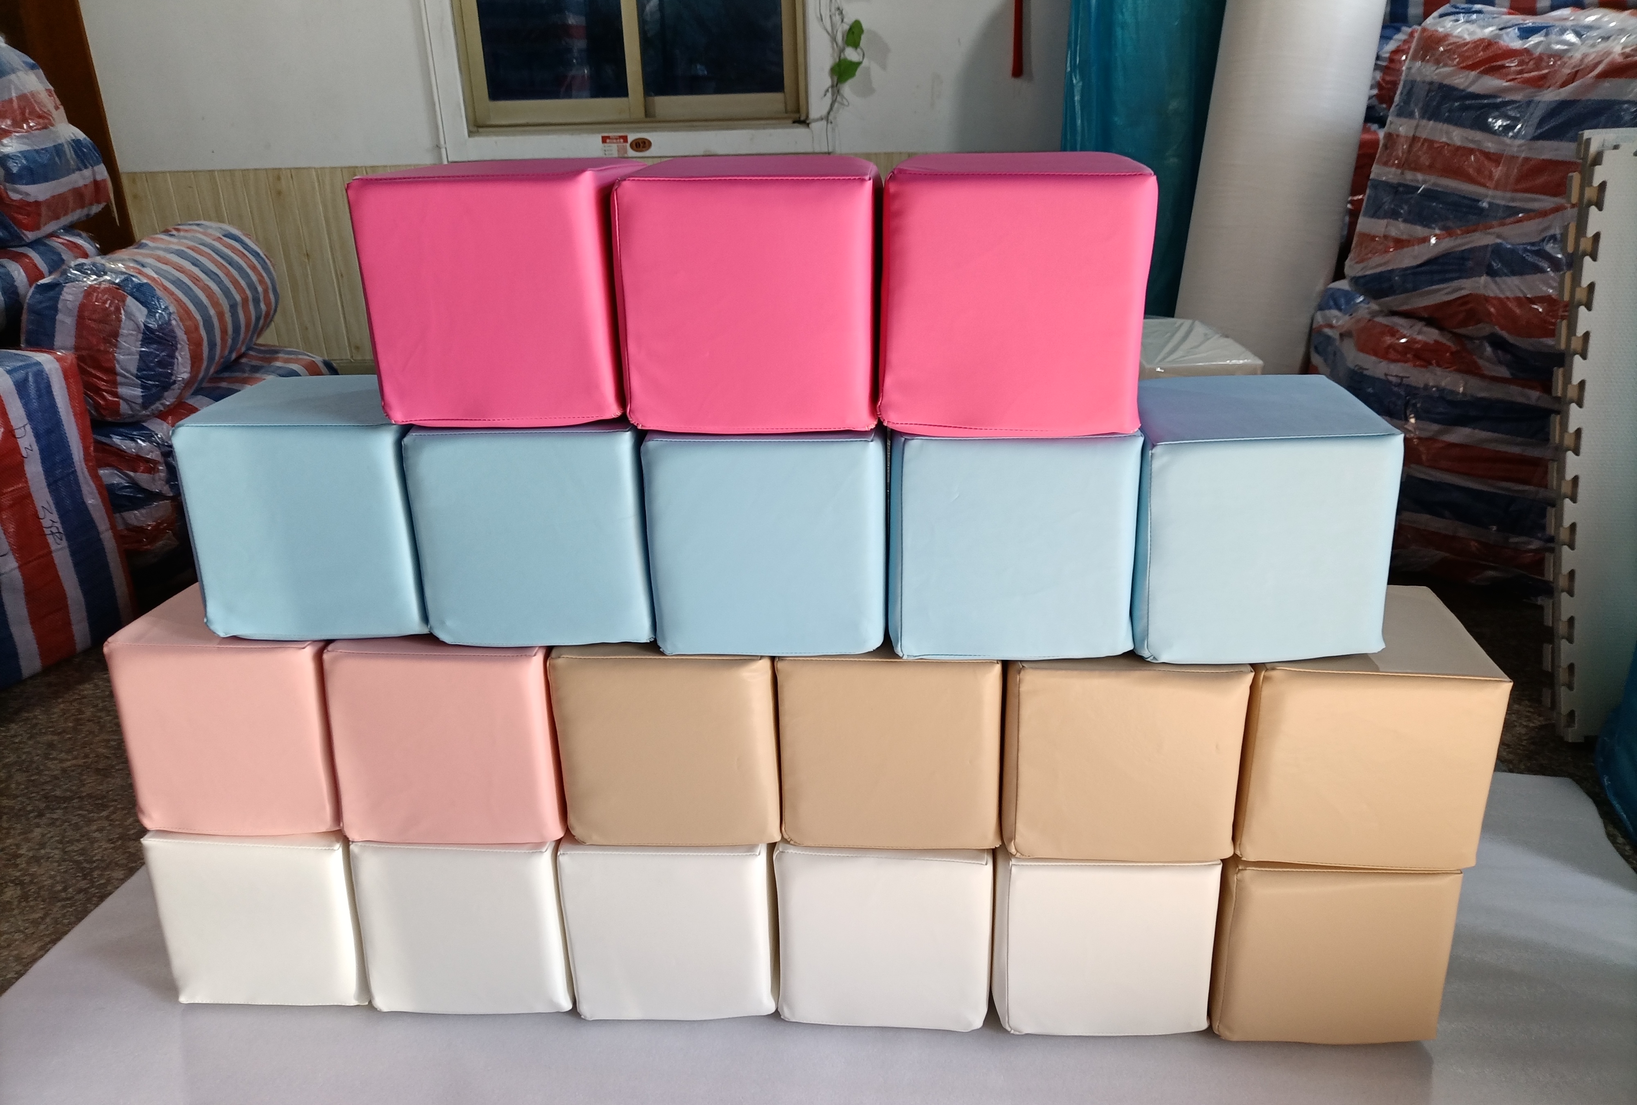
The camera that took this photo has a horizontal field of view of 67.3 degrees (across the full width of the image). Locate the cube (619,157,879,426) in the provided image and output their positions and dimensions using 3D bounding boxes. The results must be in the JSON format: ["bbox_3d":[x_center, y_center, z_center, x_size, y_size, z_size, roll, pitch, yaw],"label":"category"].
[{"bbox_3d":[-0.062,-0.293,1.354,0.253,0.251,0.253,0,23,3],"label":"cube"}]

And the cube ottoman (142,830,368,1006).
[{"bbox_3d":[-0.689,0.414,1.641,0.253,0.251,0.253,0,23,3],"label":"cube ottoman"}]

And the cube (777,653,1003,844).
[{"bbox_3d":[0.086,0.183,1.509,0.253,0.251,0.253,0,23,2],"label":"cube"}]

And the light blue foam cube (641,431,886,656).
[{"bbox_3d":[-0.050,-0.053,1.428,0.253,0.251,0.253,0,23,2],"label":"light blue foam cube"}]

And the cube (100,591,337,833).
[{"bbox_3d":[-0.711,0.184,1.612,0.264,0.263,0.261,0,21,3],"label":"cube"}]

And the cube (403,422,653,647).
[{"bbox_3d":[-0.316,-0.058,1.492,0.264,0.263,0.261,0,21,3],"label":"cube"}]

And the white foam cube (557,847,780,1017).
[{"bbox_3d":[-0.177,0.418,1.609,0.253,0.251,0.253,0,23,2],"label":"white foam cube"}]

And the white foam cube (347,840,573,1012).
[{"bbox_3d":[-0.445,0.435,1.681,0.264,0.263,0.261,0,21,3],"label":"white foam cube"}]

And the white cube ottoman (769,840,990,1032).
[{"bbox_3d":[0.084,0.420,1.592,0.253,0.251,0.253,0,23,3],"label":"white cube ottoman"}]

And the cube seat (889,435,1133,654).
[{"bbox_3d":[0.215,-0.051,1.413,0.253,0.251,0.253,-1,23,1],"label":"cube seat"}]

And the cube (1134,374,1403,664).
[{"bbox_3d":[0.490,-0.048,1.438,0.264,0.263,0.261,0,21,1],"label":"cube"}]

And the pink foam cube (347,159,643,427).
[{"bbox_3d":[-0.335,-0.304,1.398,0.264,0.263,0.261,0,21,2],"label":"pink foam cube"}]

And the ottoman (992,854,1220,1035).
[{"bbox_3d":[0.351,0.422,1.576,0.253,0.251,0.253,-1,23,1],"label":"ottoman"}]

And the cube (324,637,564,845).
[{"bbox_3d":[-0.437,0.189,1.588,0.264,0.263,0.261,0,21,2],"label":"cube"}]

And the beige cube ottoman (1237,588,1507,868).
[{"bbox_3d":[0.640,0.203,1.514,0.264,0.263,0.261,1,21,6],"label":"beige cube ottoman"}]

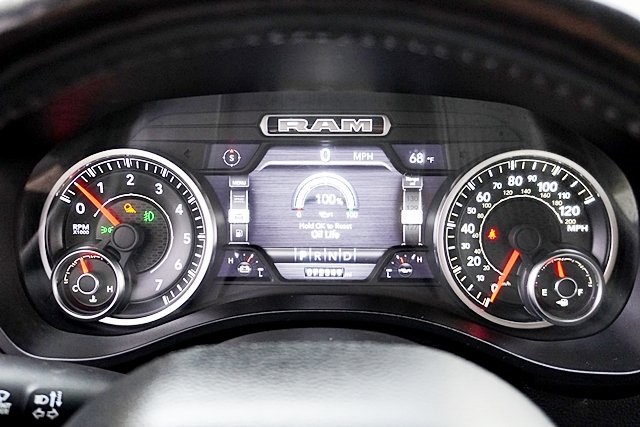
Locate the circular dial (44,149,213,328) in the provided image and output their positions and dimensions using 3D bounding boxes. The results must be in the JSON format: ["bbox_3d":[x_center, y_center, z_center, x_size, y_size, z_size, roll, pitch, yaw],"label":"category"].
[{"bbox_3d":[-0.125,0.015,0.465,0.115,0.115,0.022,0,0,2],"label":"circular dial"}]

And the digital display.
[{"bbox_3d":[0.004,0.000,0.470,0.156,0.089,0.012,0,0,2],"label":"digital display"}]

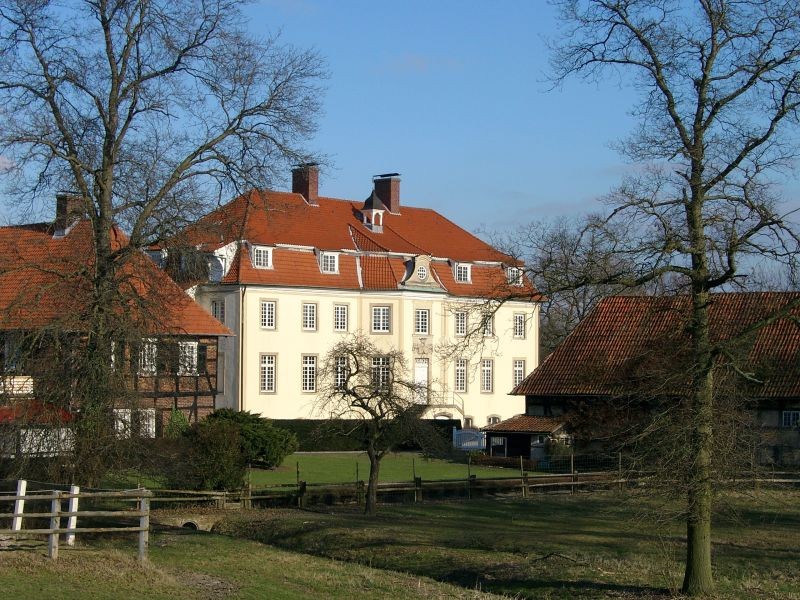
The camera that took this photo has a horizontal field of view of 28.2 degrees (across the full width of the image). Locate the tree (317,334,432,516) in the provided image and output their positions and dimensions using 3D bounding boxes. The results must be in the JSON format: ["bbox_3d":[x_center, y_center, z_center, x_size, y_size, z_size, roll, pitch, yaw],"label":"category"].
[{"bbox_3d":[-0.640,3.148,40.000,2.900,4.500,2.800,0,-3,0],"label":"tree"}]

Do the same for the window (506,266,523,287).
[{"bbox_3d":[8.488,-1.791,123.390,1.500,1.550,0.900,3,-5,-44],"label":"window"}]

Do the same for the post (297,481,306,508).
[{"bbox_3d":[-2.668,5.269,43.200,0.200,0.760,0.190,2,-4,-31],"label":"post"}]

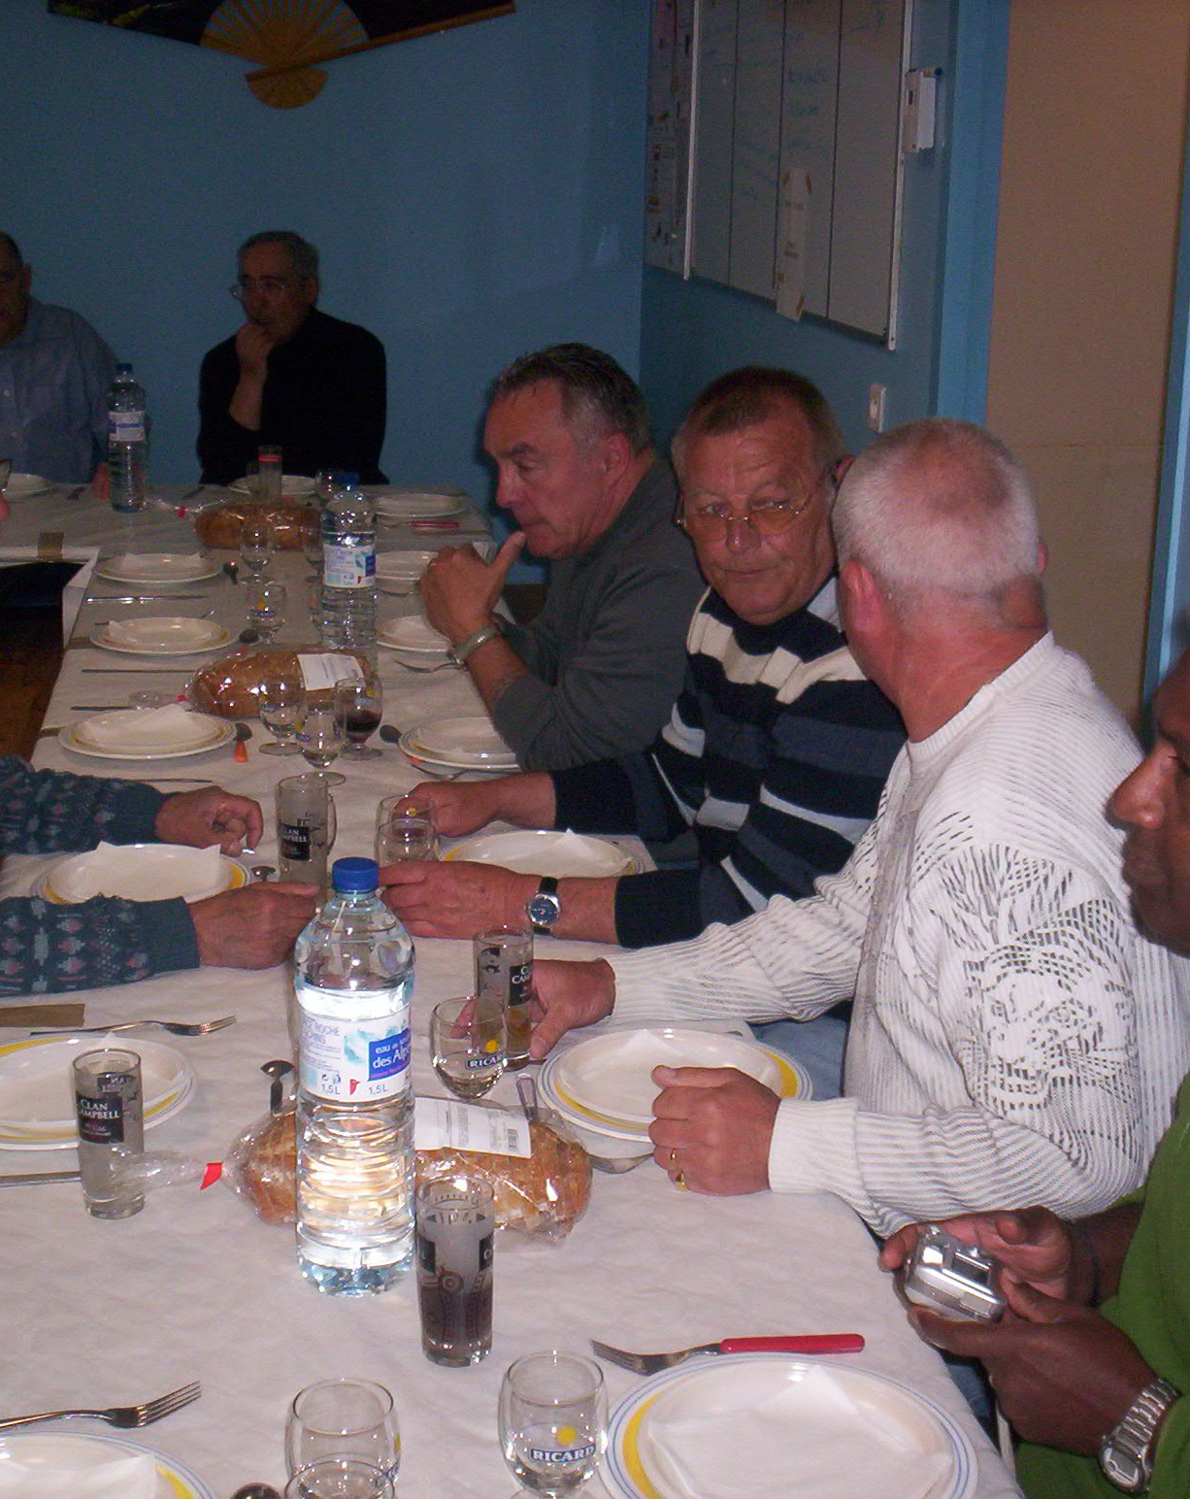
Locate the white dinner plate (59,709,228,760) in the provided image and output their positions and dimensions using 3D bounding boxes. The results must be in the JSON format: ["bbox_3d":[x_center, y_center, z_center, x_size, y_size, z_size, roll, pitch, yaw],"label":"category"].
[{"bbox_3d":[-0.610,-0.015,2.948,0.240,0.030,0.240,-2,16,-9],"label":"white dinner plate"}]

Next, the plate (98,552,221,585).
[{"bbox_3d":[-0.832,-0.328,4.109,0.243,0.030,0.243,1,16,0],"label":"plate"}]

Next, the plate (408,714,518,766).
[{"bbox_3d":[-0.148,-0.005,2.955,0.242,0.036,0.242,1,16,0],"label":"plate"}]

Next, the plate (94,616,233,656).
[{"bbox_3d":[-0.700,-0.179,3.507,0.240,0.030,0.240,-2,16,-9],"label":"plate"}]

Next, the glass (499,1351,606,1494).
[{"bbox_3d":[-0.026,0.436,1.342,0.066,0.102,0.066,1,16,0],"label":"glass"}]

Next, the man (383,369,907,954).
[{"bbox_3d":[0.114,0.246,2.408,0.720,1.340,0.580,-8,18,-28],"label":"man"}]

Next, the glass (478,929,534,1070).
[{"bbox_3d":[-0.084,0.233,2.013,0.054,0.123,0.054,1,16,0],"label":"glass"}]

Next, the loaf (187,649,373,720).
[{"bbox_3d":[-0.465,-0.097,3.203,0.273,0.093,0.122,-3,16,-13],"label":"loaf"}]

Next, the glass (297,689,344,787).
[{"bbox_3d":[-0.357,-0.008,2.813,0.065,0.100,0.065,-2,16,-9],"label":"glass"}]

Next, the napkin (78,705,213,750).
[{"bbox_3d":[-0.619,-0.025,2.967,0.185,0.035,0.170,1,16,0],"label":"napkin"}]

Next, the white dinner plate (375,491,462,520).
[{"bbox_3d":[-0.401,-0.521,4.702,0.240,0.030,0.240,-2,16,-9],"label":"white dinner plate"}]

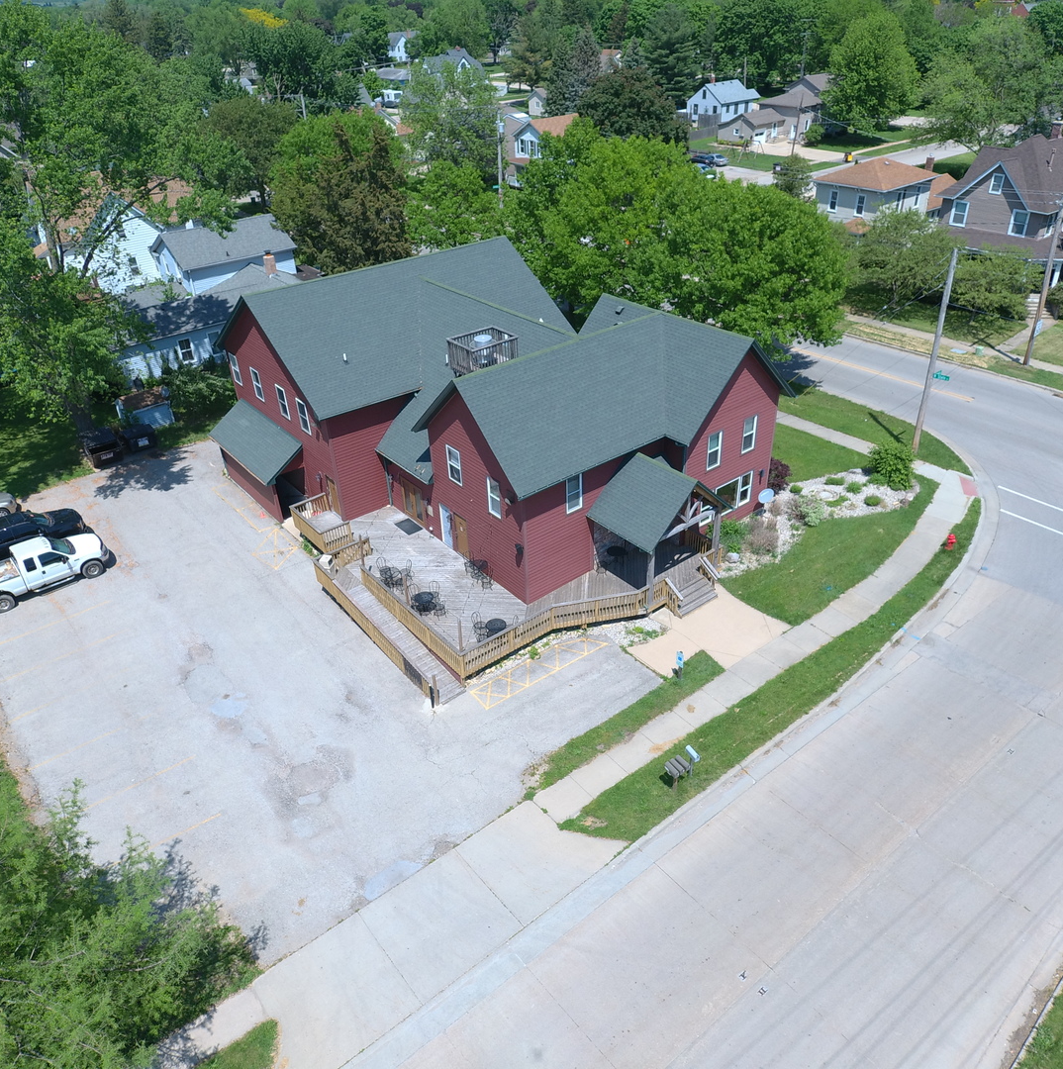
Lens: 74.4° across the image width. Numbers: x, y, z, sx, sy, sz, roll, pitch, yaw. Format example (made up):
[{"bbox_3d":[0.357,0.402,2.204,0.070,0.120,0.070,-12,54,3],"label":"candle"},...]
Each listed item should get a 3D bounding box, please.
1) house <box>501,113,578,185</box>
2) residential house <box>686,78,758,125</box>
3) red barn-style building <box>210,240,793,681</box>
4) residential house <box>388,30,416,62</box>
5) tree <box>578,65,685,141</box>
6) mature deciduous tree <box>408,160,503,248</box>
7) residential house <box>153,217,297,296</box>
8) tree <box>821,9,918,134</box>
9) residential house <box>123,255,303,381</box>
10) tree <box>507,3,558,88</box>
[{"bbox_3d":[1.029,-53.897,99.500,11.000,9.000,9.500,-27,43,-31],"label":"house"},{"bbox_3d":[36.505,-80.762,129.965,13.500,6.500,8.400,-28,43,-30],"label":"residential house"},{"bbox_3d":[-2.583,-6.463,34.441,19.793,10.500,26.632,-27,43,-31],"label":"red barn-style building"},{"bbox_3d":[-41.646,-155.286,223.003,8.500,8.976,9.000,-28,43,-31],"label":"residential house"},{"bbox_3d":[16.673,-69.083,112.537,15.500,11.800,16.000,-28,43,-30],"label":"tree"},{"bbox_3d":[-7.574,-32.450,69.500,9.500,9.300,9.500,-2,36,0],"label":"mature deciduous tree"},{"bbox_3d":[-26.491,-23.149,61.625,10.000,7.500,8.300,-28,43,-30],"label":"residential house"},{"bbox_3d":[61.903,-84.607,128.000,16.000,17.500,16.000,-2,36,0],"label":"tree"},{"bbox_3d":[-25.310,-17.169,53.788,14.000,5.200,8.500,-28,43,-31],"label":"residential house"},{"bbox_3d":[-0.203,-113.963,163.982,12.880,16.040,12.880,-2,36,1],"label":"tree"}]

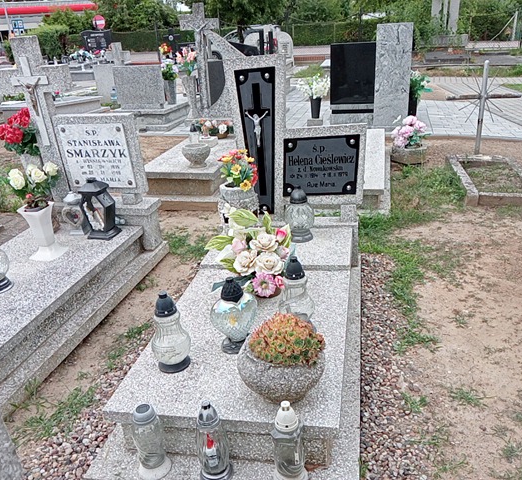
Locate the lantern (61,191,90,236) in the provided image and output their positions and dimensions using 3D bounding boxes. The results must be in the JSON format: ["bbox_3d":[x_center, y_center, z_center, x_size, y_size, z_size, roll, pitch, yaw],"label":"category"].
[{"bbox_3d":[-1.226,-0.180,3.405,0.143,0.284,0.106,-5,20,-4],"label":"lantern"}]

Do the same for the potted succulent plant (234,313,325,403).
[{"bbox_3d":[0.064,0.373,1.676,0.283,0.271,0.283,-3,20,1],"label":"potted succulent plant"}]

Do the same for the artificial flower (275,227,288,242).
[{"bbox_3d":[0.095,-0.021,2.357,0.055,0.066,0.055,-3,20,2],"label":"artificial flower"}]

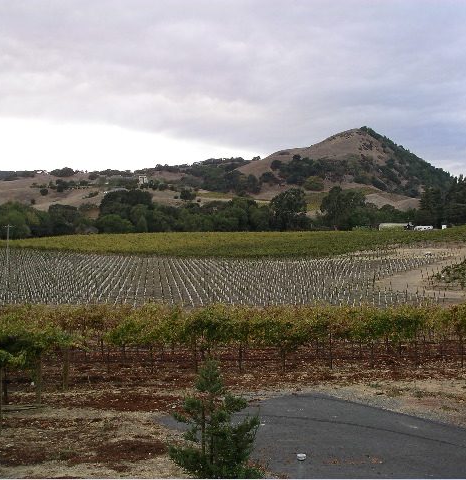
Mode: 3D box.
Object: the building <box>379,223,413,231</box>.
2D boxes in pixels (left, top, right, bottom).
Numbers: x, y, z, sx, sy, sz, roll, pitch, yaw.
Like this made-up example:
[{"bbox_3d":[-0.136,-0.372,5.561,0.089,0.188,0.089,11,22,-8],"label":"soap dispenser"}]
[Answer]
[{"bbox_3d":[74.230,-5.620,310.000,13.800,4.400,8.500,1,2,32],"label":"building"}]

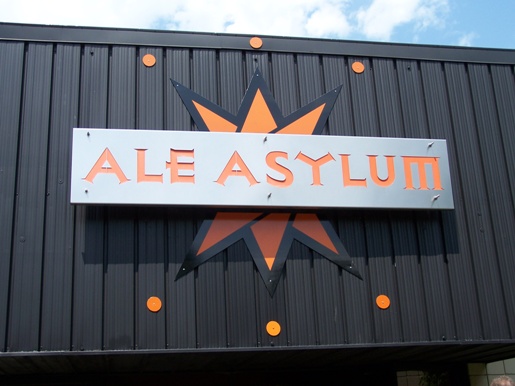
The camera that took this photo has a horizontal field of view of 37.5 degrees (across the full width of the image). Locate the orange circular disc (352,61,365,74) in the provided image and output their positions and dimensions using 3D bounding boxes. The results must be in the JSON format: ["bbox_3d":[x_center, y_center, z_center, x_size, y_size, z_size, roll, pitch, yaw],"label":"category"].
[{"bbox_3d":[1.093,-1.363,8.213,0.138,0.138,0.020,1,-20,-10],"label":"orange circular disc"}]

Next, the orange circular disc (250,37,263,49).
[{"bbox_3d":[-0.013,-1.607,8.093,0.138,0.138,0.020,1,-20,-10],"label":"orange circular disc"}]

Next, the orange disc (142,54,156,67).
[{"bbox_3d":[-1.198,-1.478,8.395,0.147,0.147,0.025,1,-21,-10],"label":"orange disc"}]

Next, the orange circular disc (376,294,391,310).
[{"bbox_3d":[1.218,1.054,7.348,0.138,0.138,0.020,1,-20,-10],"label":"orange circular disc"}]

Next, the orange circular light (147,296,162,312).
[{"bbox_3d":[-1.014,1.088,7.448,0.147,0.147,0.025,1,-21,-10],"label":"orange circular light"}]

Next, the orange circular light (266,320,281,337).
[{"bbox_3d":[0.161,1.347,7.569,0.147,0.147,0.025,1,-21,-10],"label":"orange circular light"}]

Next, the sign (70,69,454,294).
[{"bbox_3d":[0.106,-0.235,8.025,4.021,2.666,0.280,1,-21,-10],"label":"sign"}]

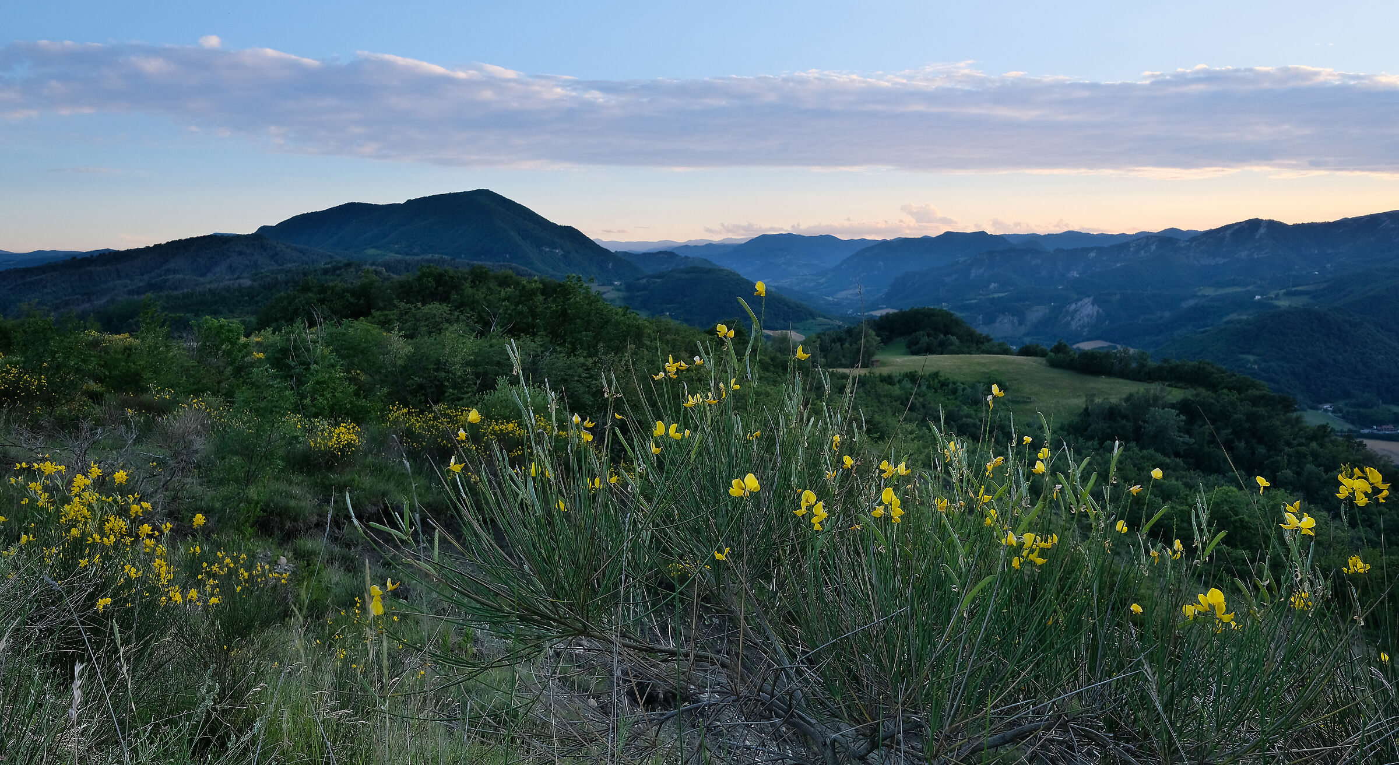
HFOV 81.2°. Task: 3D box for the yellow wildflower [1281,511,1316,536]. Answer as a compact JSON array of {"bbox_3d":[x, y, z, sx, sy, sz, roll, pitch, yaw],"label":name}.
[{"bbox_3d":[0.895,0.210,1.220,0.044,0.036,0.036,5,10,28],"label":"yellow wildflower"}]

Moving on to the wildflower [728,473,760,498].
[{"bbox_3d":[0.067,0.154,1.220,0.045,0.035,0.034,0,9,3],"label":"wildflower"}]

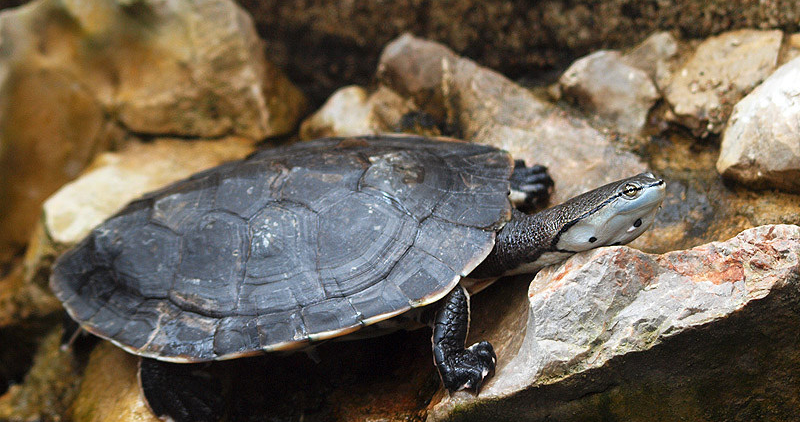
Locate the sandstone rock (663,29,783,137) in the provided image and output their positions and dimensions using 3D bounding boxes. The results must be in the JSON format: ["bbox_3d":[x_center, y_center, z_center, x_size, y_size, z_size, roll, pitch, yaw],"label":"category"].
[{"bbox_3d":[0.231,-0.090,2.300,0.085,0.062,0.060,4,19,11],"label":"sandstone rock"}]

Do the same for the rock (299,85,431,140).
[{"bbox_3d":[-0.026,-0.062,2.330,0.092,0.055,0.065,0,19,0],"label":"rock"}]

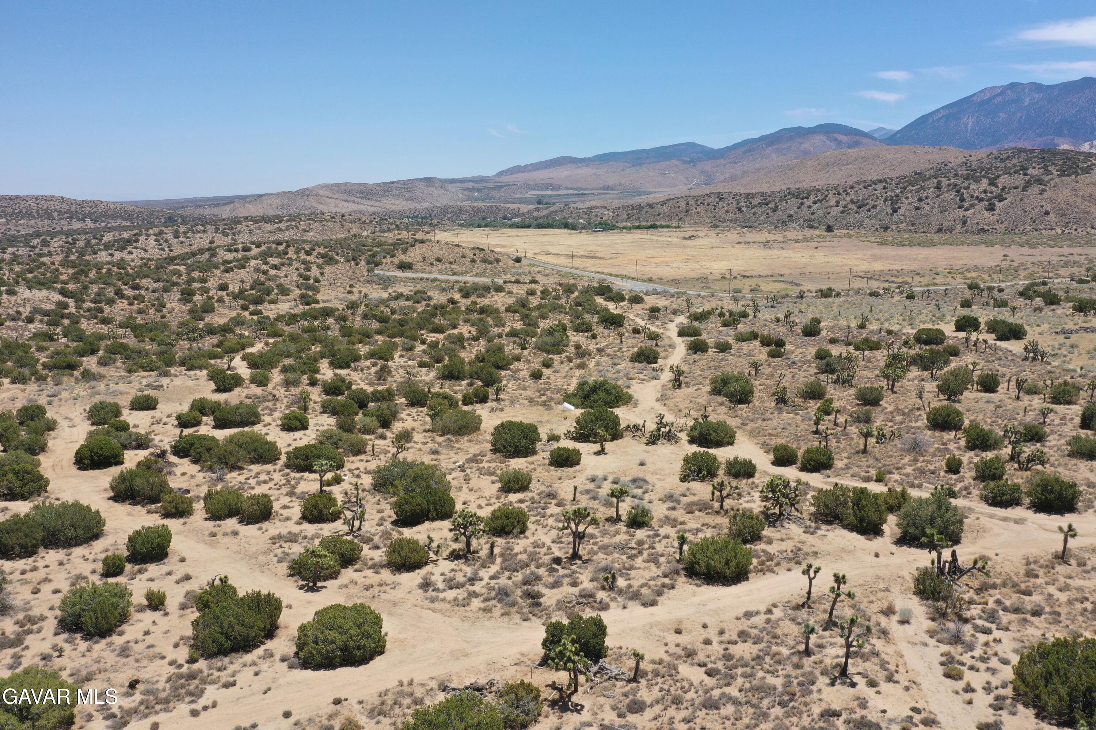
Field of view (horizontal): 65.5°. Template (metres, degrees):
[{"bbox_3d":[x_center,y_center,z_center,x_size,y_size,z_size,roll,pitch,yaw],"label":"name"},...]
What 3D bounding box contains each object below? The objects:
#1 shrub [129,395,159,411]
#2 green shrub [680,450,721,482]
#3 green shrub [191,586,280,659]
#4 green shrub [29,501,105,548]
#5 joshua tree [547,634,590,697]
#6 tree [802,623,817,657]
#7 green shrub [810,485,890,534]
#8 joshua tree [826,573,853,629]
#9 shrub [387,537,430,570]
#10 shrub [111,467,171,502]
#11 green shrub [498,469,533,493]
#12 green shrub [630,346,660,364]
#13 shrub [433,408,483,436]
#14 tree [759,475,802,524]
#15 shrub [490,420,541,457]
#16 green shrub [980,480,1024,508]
[{"bbox_3d":[-60.481,5.632,127.593,4.036,2.229,3.633,-5,12,-25],"label":"shrub"},{"bbox_3d":[16.904,11.073,94.329,4.476,3.038,4.252,2,12,10],"label":"green shrub"},{"bbox_3d":[-19.519,16.060,53.409,5.190,3.460,4.670,-4,12,-21],"label":"green shrub"},{"bbox_3d":[-37.770,12.342,66.838,5.310,2.830,4.250,-7,13,-30],"label":"green shrub"},{"bbox_3d":[1.326,19.163,54.059,2.706,3.739,2.436,0,11,2],"label":"joshua tree"},{"bbox_3d":[16.912,17.785,55.180,0.948,2.227,0.900,3,12,18],"label":"tree"},{"bbox_3d":[25.457,12.178,72.118,6.180,3.700,4.020,4,12,20],"label":"green shrub"},{"bbox_3d":[21.552,17.365,63.187,1.892,3.785,1.703,4,12,20],"label":"joshua tree"},{"bbox_3d":[-11.514,15.504,70.368,3.557,2.087,3.380,-2,12,-10],"label":"shrub"},{"bbox_3d":[-37.270,10.930,77.690,4.930,3.150,4.430,-6,12,-26],"label":"shrub"},{"bbox_3d":[-3.289,11.728,86.203,3.376,2.206,3.207,-1,12,-2],"label":"green shrub"},{"bbox_3d":[15.980,-1.700,140.810,4.920,3.060,4.430,1,11,6],"label":"green shrub"},{"bbox_3d":[-10.382,6.355,97.546,5.750,2.640,4.600,-1,11,-6],"label":"shrub"},{"bbox_3d":[20.137,11.538,73.878,3.440,4.260,3.270,3,12,16],"label":"tree"},{"bbox_3d":[-3.379,7.608,89.724,5.220,3.230,4.960,0,11,-2],"label":"shrub"},{"bbox_3d":[39.710,11.280,74.590,3.370,2.410,3.040,6,13,29],"label":"green shrub"}]

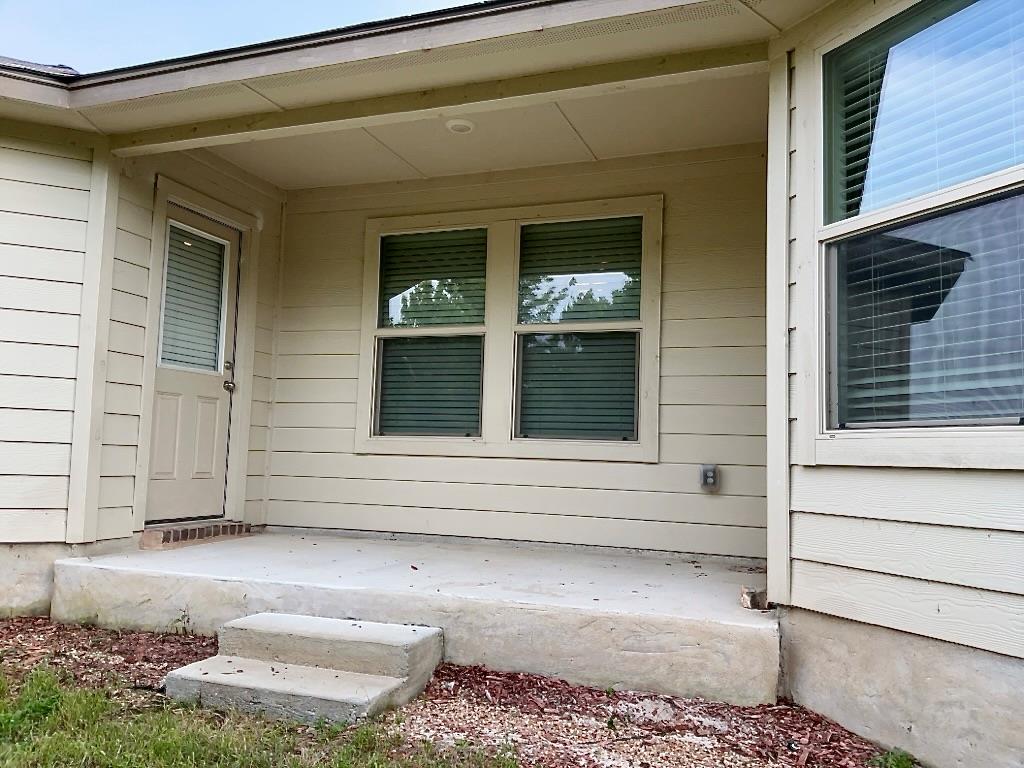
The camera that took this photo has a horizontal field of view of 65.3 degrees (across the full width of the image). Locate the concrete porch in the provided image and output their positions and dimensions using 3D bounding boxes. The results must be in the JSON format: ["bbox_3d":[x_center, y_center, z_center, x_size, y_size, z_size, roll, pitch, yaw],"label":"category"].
[{"bbox_3d":[-0.414,1.139,4.370,3.630,0.300,1.700,0,-5,20],"label":"concrete porch"}]

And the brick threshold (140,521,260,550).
[{"bbox_3d":[-1.982,0.967,5.121,0.190,0.105,0.880,0,-5,20],"label":"brick threshold"}]

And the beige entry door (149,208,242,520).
[{"bbox_3d":[-2.124,-0.122,5.277,0.050,2.015,0.800,0,-5,20],"label":"beige entry door"}]

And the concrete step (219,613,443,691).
[{"bbox_3d":[-0.785,1.141,3.435,0.915,0.175,0.303,0,-5,20],"label":"concrete step"}]

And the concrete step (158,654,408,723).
[{"bbox_3d":[-0.890,1.208,3.148,0.914,0.105,0.300,0,-5,20],"label":"concrete step"}]

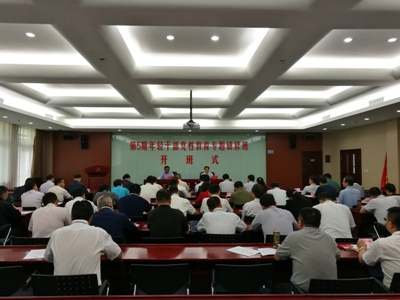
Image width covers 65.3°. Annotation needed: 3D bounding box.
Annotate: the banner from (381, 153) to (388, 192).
[{"bbox_3d":[5.400,0.621,9.107,0.250,1.270,0.250,-1,-2,28],"label":"banner"}]

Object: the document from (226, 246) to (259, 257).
[{"bbox_3d":[0.419,0.974,3.023,0.200,0.008,0.295,2,-3,-43],"label":"document"}]

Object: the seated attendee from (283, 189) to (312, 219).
[{"bbox_3d":[1.635,1.230,5.128,0.500,1.220,0.750,1,-2,-20],"label":"seated attendee"}]

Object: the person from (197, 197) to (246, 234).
[{"bbox_3d":[0.252,1.162,3.795,0.620,1.180,0.750,0,-2,-2],"label":"person"}]

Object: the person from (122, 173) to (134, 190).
[{"bbox_3d":[-2.008,1.322,8.584,0.480,1.290,0.700,0,-2,-2],"label":"person"}]

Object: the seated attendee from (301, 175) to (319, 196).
[{"bbox_3d":[3.105,1.341,8.688,0.500,1.260,0.720,1,-2,-20],"label":"seated attendee"}]

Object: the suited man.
[{"bbox_3d":[-0.987,1.091,3.580,0.560,1.190,0.750,0,-2,8],"label":"suited man"}]

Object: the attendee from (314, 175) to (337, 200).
[{"bbox_3d":[3.008,1.250,7.459,0.540,1.240,0.740,0,-2,-8],"label":"attendee"}]

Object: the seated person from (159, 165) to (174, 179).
[{"bbox_3d":[-1.112,1.190,10.286,0.540,1.280,0.740,0,-2,-2],"label":"seated person"}]

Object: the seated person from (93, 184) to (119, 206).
[{"bbox_3d":[-1.693,1.178,5.650,0.520,1.150,0.750,0,-2,-2],"label":"seated person"}]

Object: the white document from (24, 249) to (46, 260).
[{"bbox_3d":[-1.561,1.009,3.025,0.220,0.006,0.295,0,-2,-12],"label":"white document"}]

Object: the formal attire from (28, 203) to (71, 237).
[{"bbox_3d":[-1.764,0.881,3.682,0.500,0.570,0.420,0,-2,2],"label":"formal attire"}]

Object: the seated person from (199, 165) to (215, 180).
[{"bbox_3d":[0.215,1.111,9.600,0.520,1.240,0.720,0,-2,-2],"label":"seated person"}]

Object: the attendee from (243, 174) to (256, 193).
[{"bbox_3d":[1.234,1.210,7.700,0.500,1.220,0.750,0,-2,-2],"label":"attendee"}]

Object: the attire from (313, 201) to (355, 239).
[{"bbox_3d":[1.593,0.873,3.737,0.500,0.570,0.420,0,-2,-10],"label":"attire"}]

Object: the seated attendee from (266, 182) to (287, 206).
[{"bbox_3d":[1.526,1.260,6.224,0.480,1.240,0.720,0,-2,-7],"label":"seated attendee"}]

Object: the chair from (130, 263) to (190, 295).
[{"bbox_3d":[-0.314,1.336,2.722,0.540,0.830,0.580,0,-2,-2],"label":"chair"}]

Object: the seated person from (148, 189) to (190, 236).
[{"bbox_3d":[-0.377,1.063,3.620,0.540,1.250,0.750,0,-2,-2],"label":"seated person"}]

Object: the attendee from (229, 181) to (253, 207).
[{"bbox_3d":[0.756,1.157,5.750,0.520,1.200,0.750,0,-2,-2],"label":"attendee"}]

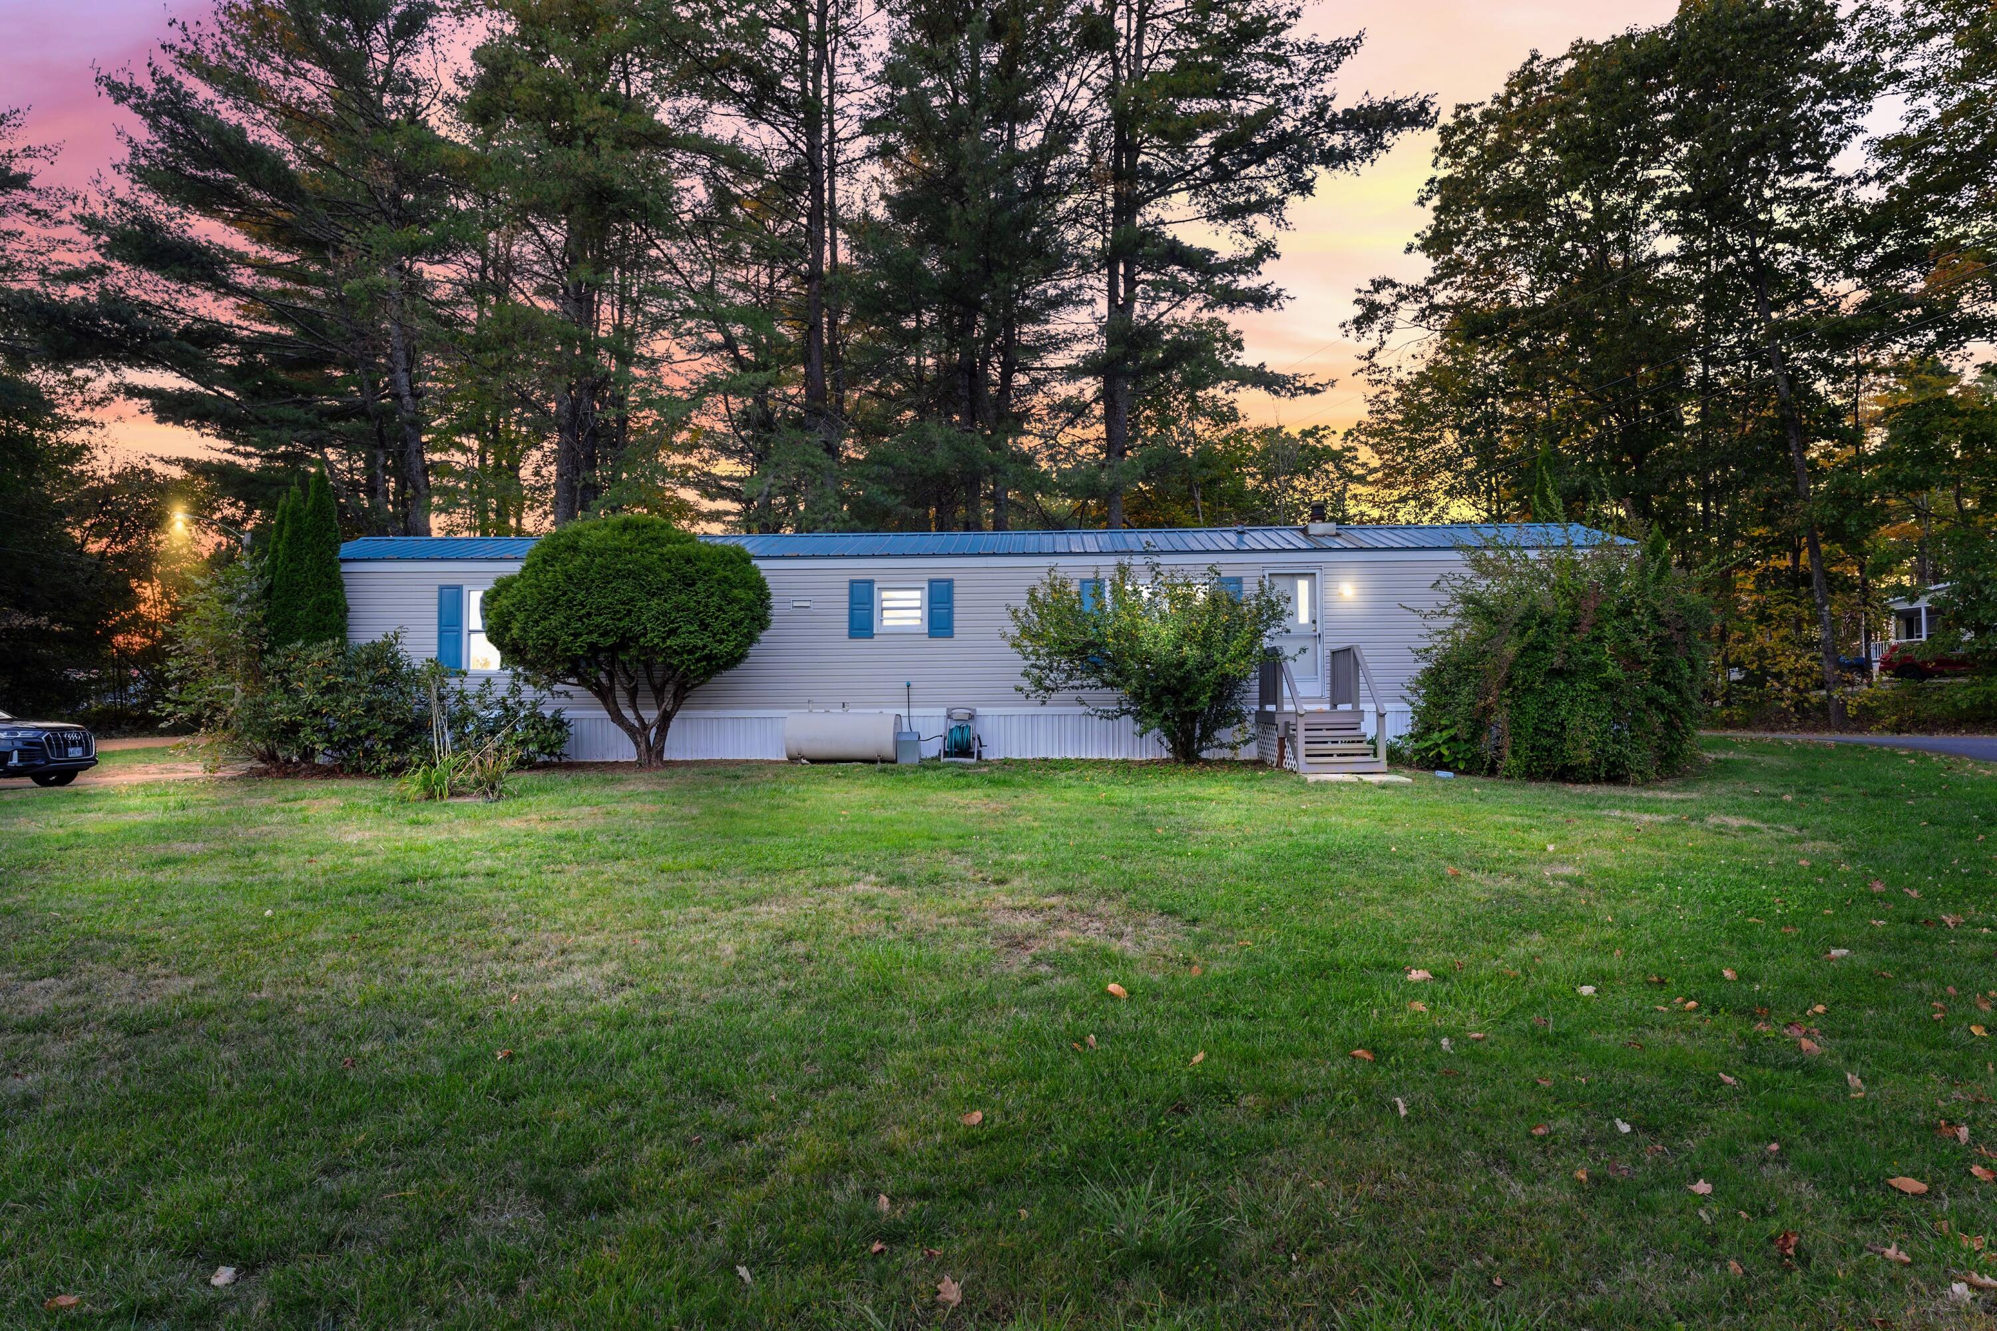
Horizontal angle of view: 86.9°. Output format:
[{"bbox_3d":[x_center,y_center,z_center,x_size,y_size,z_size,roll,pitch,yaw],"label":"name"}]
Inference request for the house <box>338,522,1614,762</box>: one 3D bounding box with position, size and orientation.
[{"bbox_3d":[-0.500,-0.400,17.750,20.100,3.700,3.950,0,-1,2],"label":"house"}]

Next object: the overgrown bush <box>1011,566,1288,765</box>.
[{"bbox_3d":[2.050,-0.030,14.700,3.950,2.850,2.800,0,-1,2],"label":"overgrown bush"}]

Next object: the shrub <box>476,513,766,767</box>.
[{"bbox_3d":[-5.150,-0.310,14.500,3.950,3.480,3.200,0,-1,2],"label":"shrub"}]

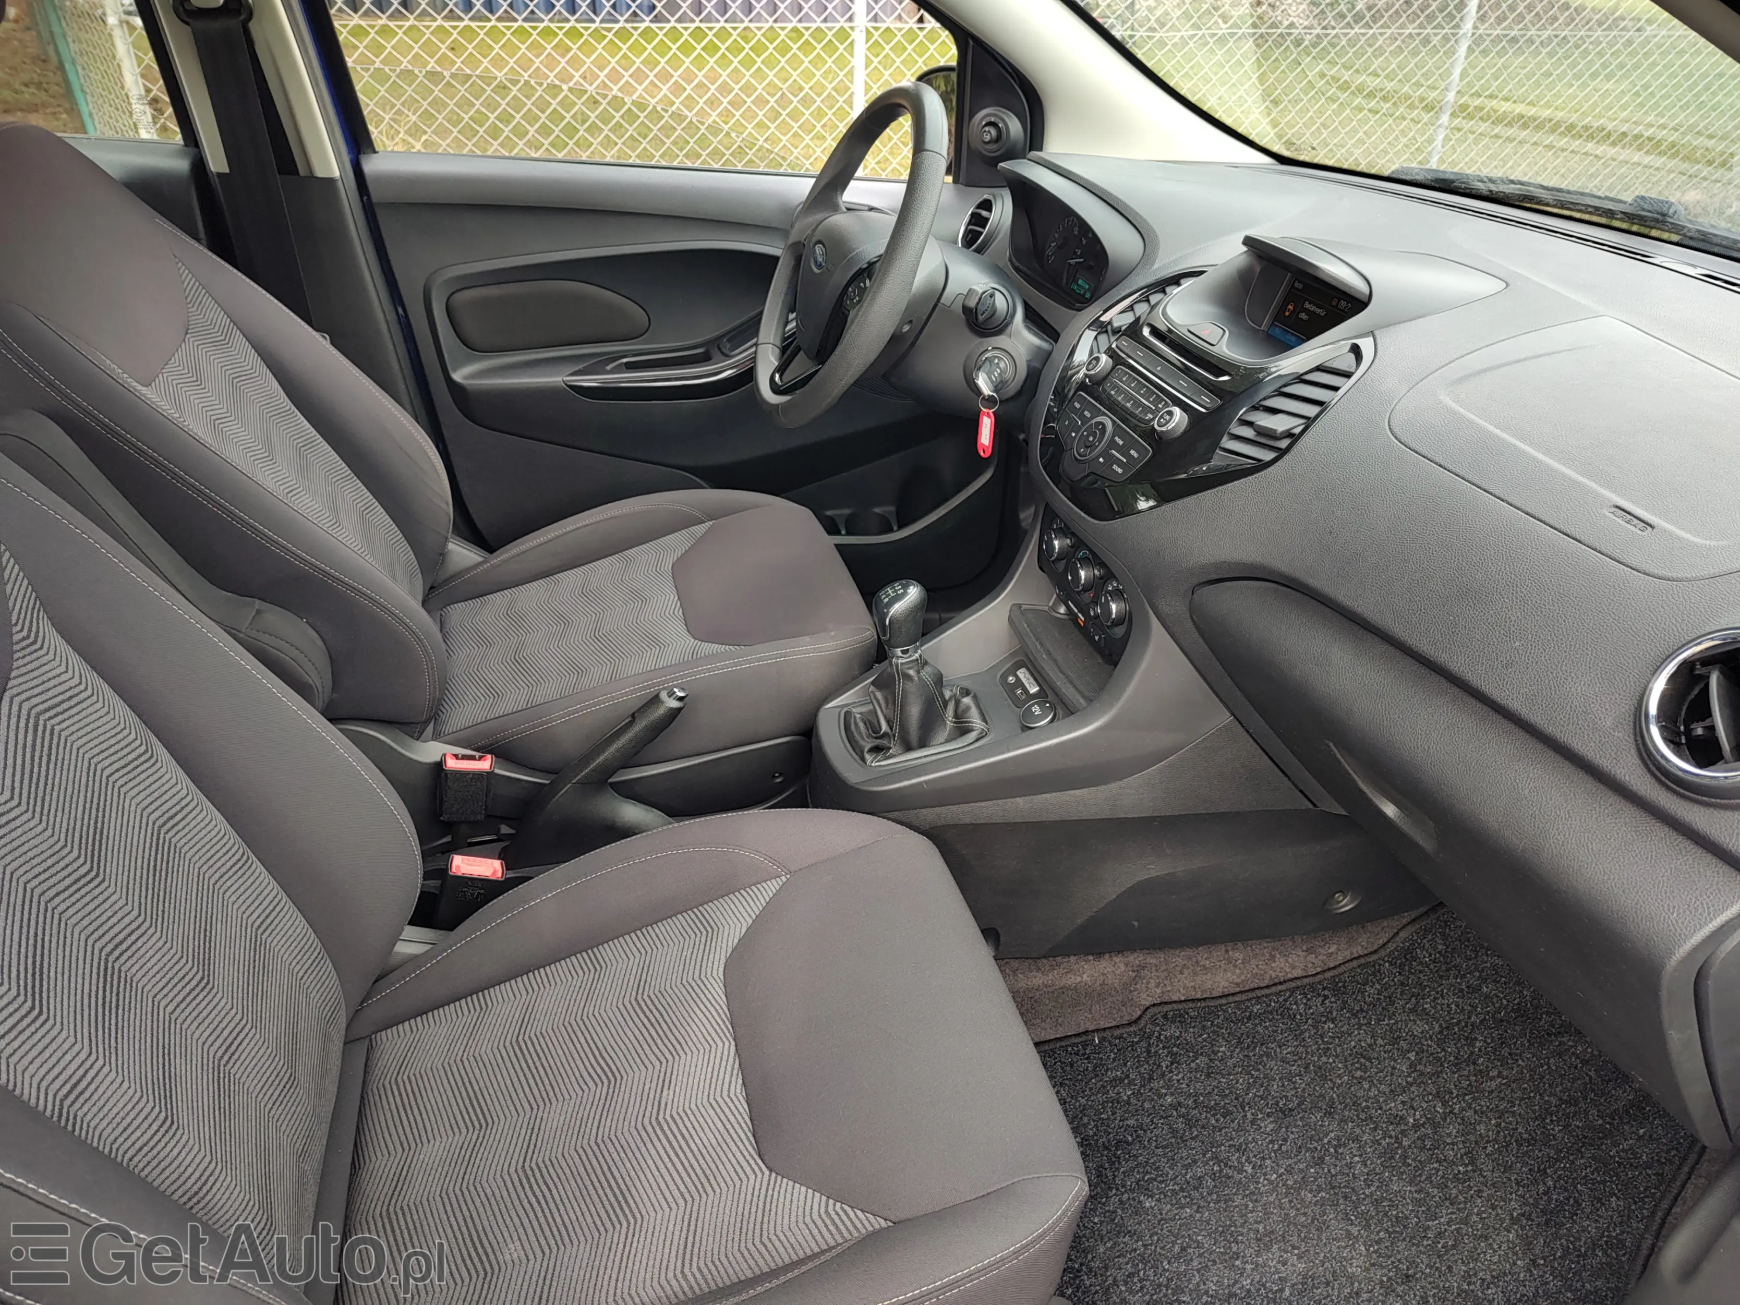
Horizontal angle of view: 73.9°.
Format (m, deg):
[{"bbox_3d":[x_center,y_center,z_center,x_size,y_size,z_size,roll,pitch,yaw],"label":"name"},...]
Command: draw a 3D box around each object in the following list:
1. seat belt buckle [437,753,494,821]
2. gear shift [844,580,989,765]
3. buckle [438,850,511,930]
[{"bbox_3d":[-0.390,0.133,1.119,0.047,0.063,0.027,3,30,-20],"label":"seat belt buckle"},{"bbox_3d":[0.036,0.003,1.103,0.130,0.168,0.098,-15,36,-10],"label":"gear shift"},{"bbox_3d":[-0.351,0.216,1.017,0.046,0.068,0.026,11,27,-21],"label":"buckle"}]

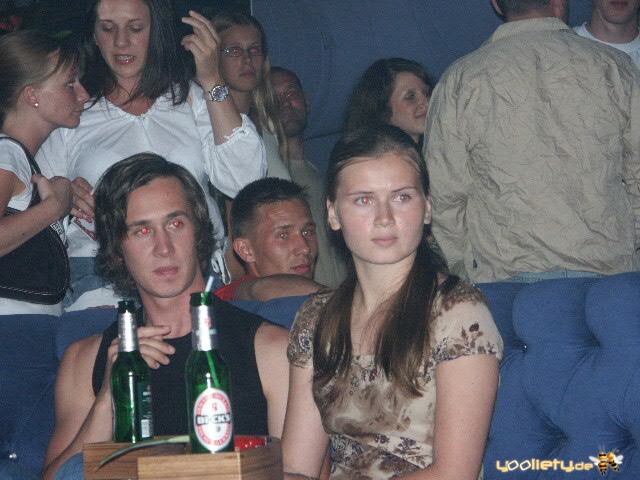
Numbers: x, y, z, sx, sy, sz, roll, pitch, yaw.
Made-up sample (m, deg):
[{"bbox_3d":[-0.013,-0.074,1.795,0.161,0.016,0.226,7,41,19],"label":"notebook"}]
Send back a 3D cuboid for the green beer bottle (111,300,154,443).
[{"bbox_3d":[-0.294,0.209,4.080,0.061,0.229,0.061,-3,-2,0],"label":"green beer bottle"}]

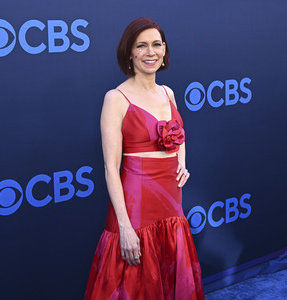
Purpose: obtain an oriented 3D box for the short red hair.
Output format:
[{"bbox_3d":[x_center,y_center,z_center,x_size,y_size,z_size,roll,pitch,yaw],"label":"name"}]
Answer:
[{"bbox_3d":[0.000,-0.424,1.960,0.210,0.236,0.225,-5,9,-15],"label":"short red hair"}]

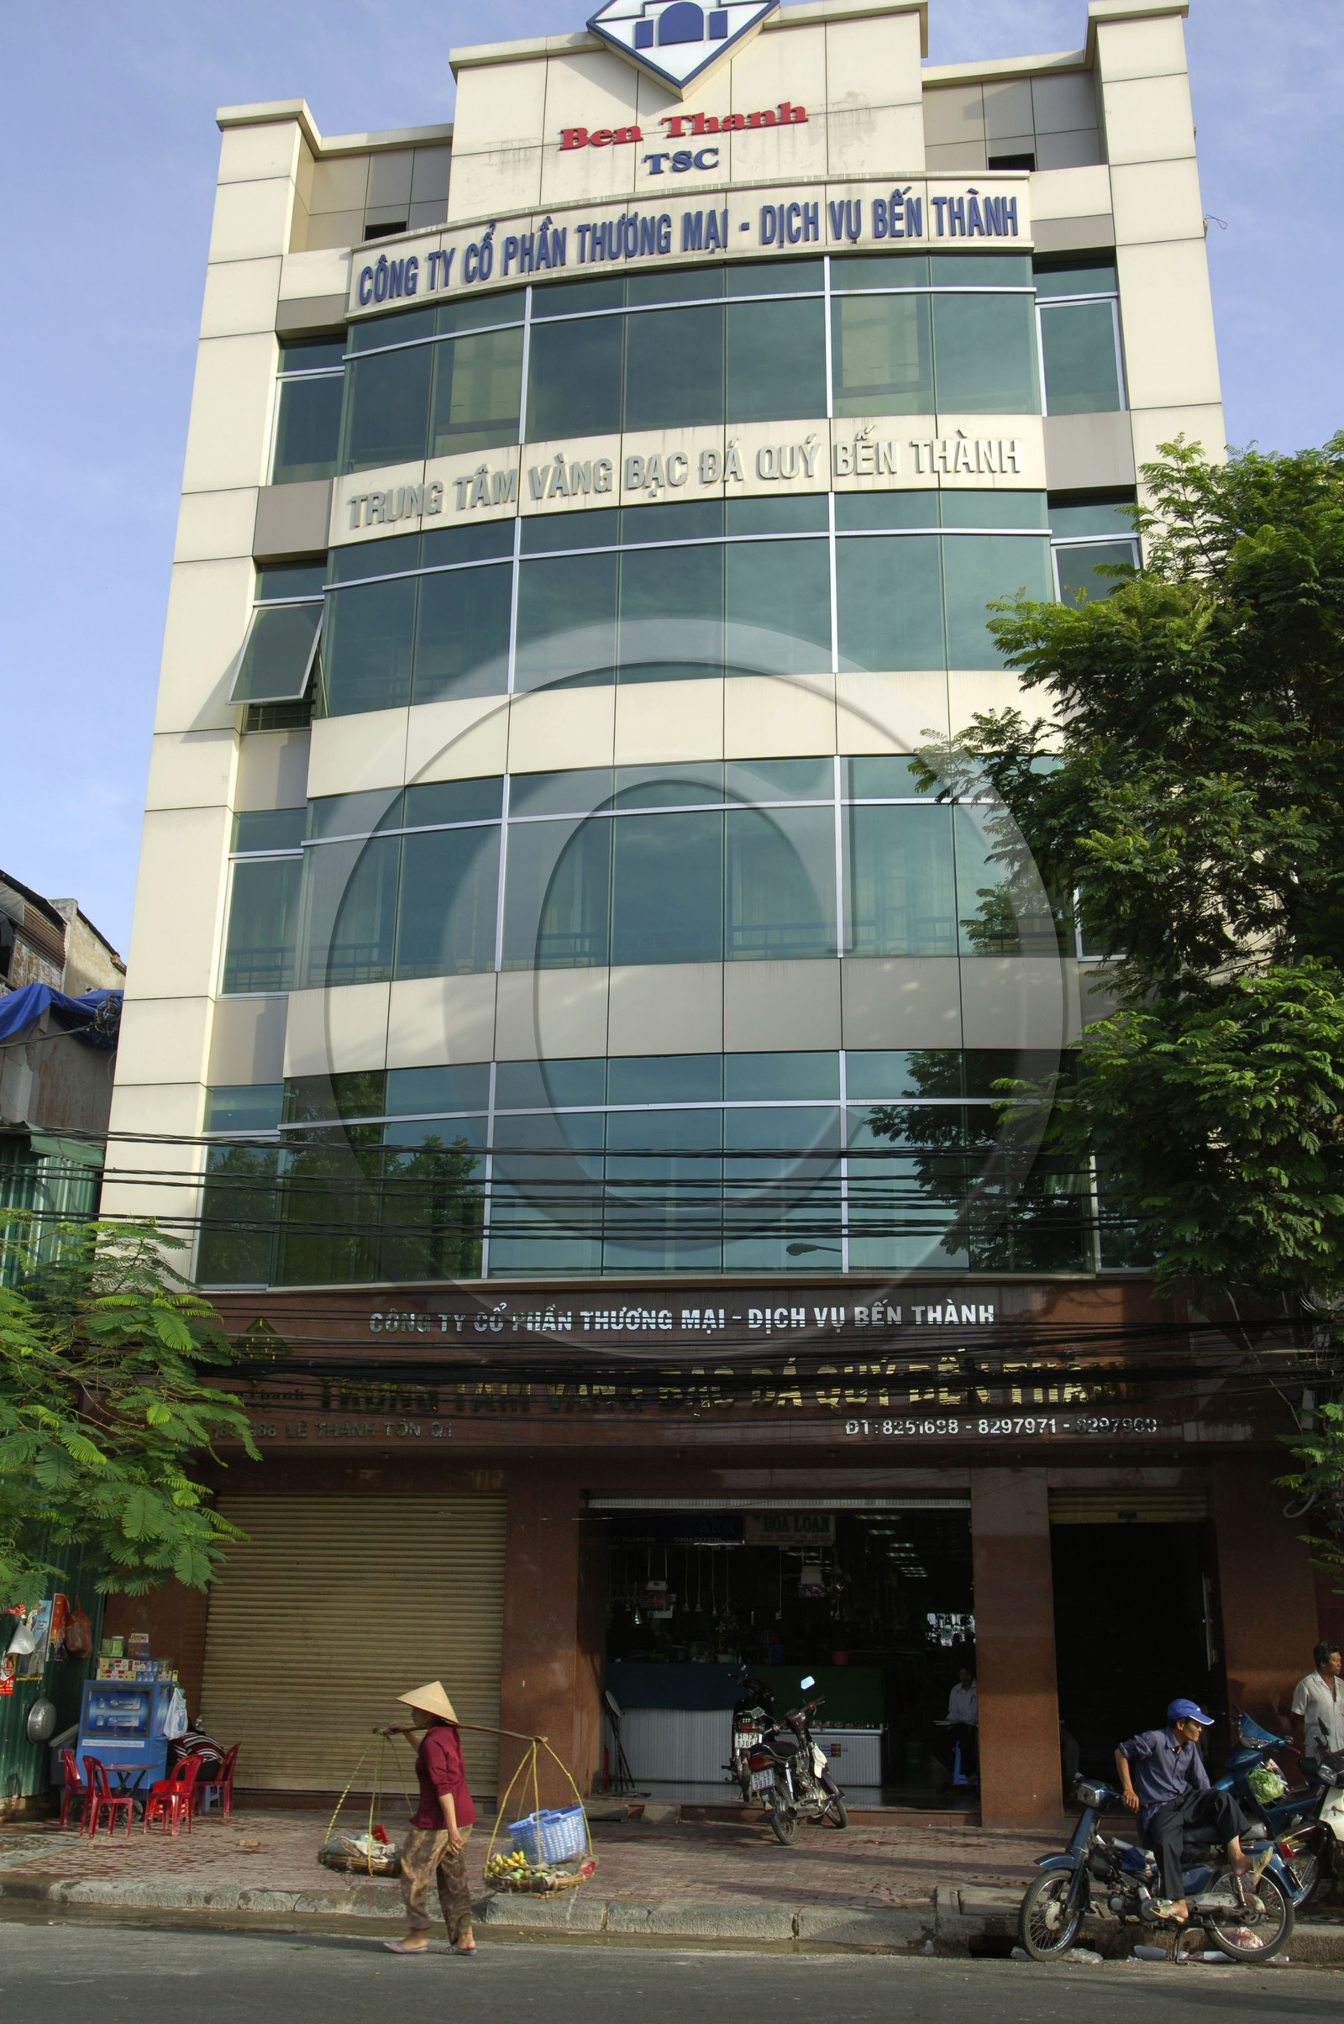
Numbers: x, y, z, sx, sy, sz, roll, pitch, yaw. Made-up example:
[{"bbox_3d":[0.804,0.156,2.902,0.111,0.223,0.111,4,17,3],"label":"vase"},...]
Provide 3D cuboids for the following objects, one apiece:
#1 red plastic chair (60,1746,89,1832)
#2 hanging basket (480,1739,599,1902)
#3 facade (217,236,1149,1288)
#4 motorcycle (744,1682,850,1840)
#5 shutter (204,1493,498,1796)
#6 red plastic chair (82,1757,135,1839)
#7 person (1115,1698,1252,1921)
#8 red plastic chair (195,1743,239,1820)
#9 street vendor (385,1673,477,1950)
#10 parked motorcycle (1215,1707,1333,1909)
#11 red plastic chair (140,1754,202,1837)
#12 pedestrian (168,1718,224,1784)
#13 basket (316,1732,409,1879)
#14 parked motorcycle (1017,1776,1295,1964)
[{"bbox_3d":[-5.264,6.994,16.723,0.420,0.640,0.360,7,-20,-18],"label":"red plastic chair"},{"bbox_3d":[-0.802,4.945,11.376,0.670,0.890,0.680,-1,-18,6],"label":"hanging basket"},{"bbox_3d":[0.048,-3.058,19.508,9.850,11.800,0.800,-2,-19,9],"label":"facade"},{"bbox_3d":[1.121,6.367,15.792,0.640,1.200,1.800,-6,-19,21],"label":"motorcycle"},{"bbox_3d":[-3.143,6.200,18.306,3.003,2.772,0.100,-2,-19,8],"label":"shutter"},{"bbox_3d":[-4.579,6.384,15.067,0.360,0.590,0.340,10,-20,-26],"label":"red plastic chair"},{"bbox_3d":[3.120,4.903,11.430,0.570,1.240,0.680,12,-21,-31],"label":"person"},{"bbox_3d":[-4.309,7.274,17.564,0.430,0.640,0.360,1,-19,-2],"label":"red plastic chair"},{"bbox_3d":[-1.489,4.957,11.441,0.550,1.550,0.480,-1,-18,6],"label":"street vendor"},{"bbox_3d":[4.188,5.535,12.828,1.850,1.110,0.680,15,-24,-36],"label":"parked motorcycle"},{"bbox_3d":[-4.328,6.808,16.143,0.430,0.640,0.360,-8,-21,24],"label":"red plastic chair"},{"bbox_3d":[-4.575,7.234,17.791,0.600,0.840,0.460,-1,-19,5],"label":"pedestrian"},{"bbox_3d":[-1.916,5.049,11.786,0.620,0.840,0.620,-2,-19,8],"label":"basket"},{"bbox_3d":[2.925,5.287,11.393,1.700,1.000,0.600,0,-18,2],"label":"parked motorcycle"}]

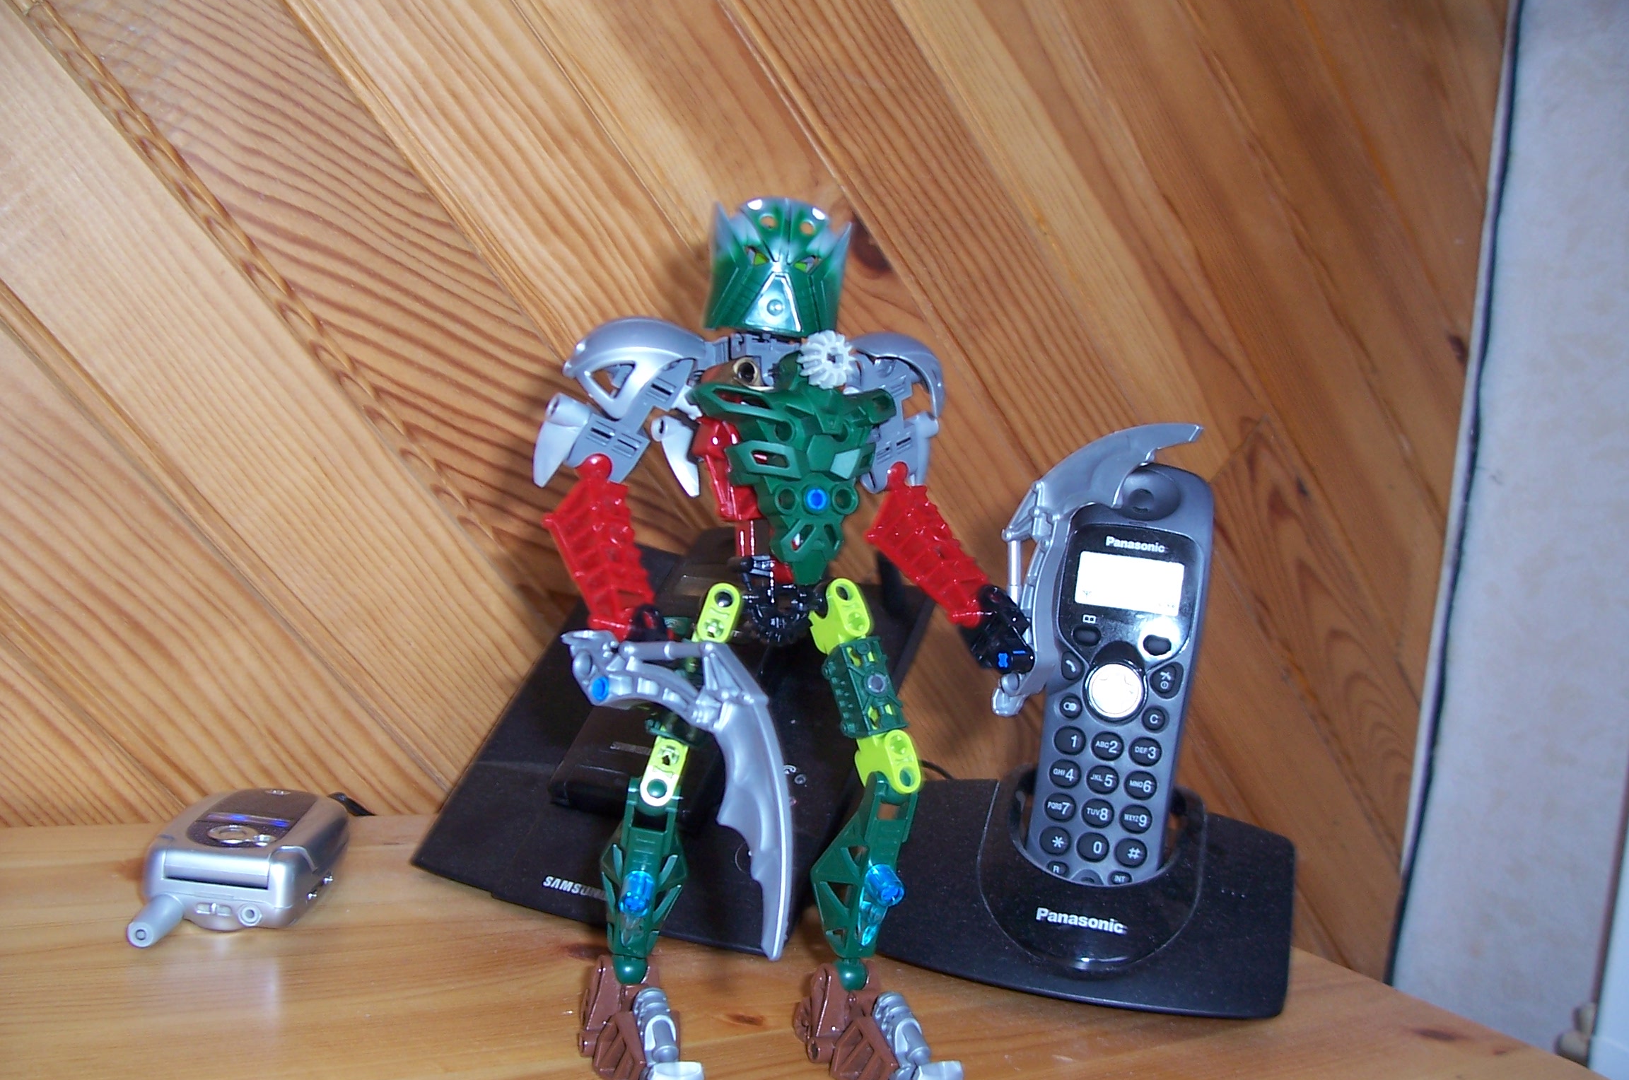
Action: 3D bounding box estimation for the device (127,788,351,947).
[{"bbox_3d":[-0.173,0.098,0.493,0.047,0.024,0.100,5,6,-5],"label":"device"}]

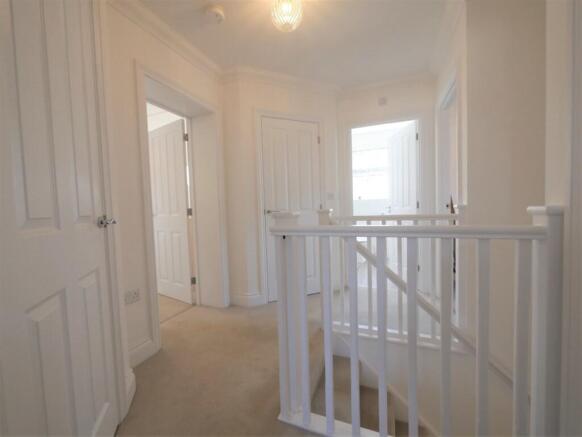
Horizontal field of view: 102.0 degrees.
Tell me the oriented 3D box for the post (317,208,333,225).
[{"bbox_3d":[0.312,0.426,1.994,0.105,0.995,0.105,-1,3,21],"label":"post"}]

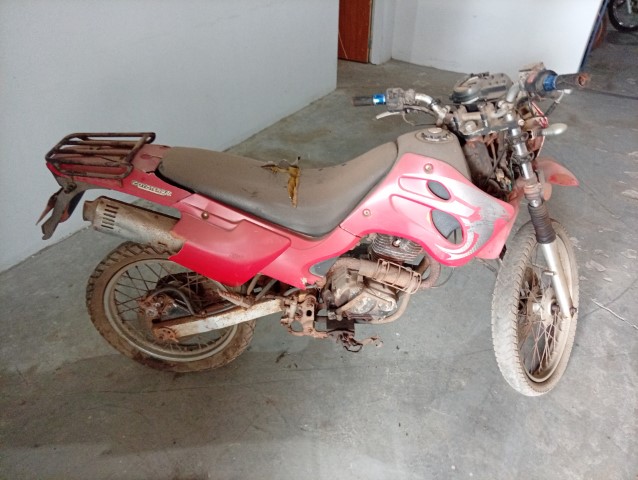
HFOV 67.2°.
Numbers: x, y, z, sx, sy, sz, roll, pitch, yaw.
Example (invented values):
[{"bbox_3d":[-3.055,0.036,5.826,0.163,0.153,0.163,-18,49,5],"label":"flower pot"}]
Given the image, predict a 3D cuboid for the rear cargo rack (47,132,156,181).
[{"bbox_3d":[-0.667,-0.262,1.488,0.265,0.085,0.250,0,30,0],"label":"rear cargo rack"}]

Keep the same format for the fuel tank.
[{"bbox_3d":[0.339,-0.251,1.499,0.280,0.220,0.270,0,30,0],"label":"fuel tank"}]

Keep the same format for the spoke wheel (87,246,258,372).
[{"bbox_3d":[-0.542,0.258,1.793,0.620,0.620,0.105,0,30,0],"label":"spoke wheel"}]

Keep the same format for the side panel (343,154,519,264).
[{"bbox_3d":[0.312,-0.084,1.429,0.495,0.350,0.125,0,30,0],"label":"side panel"}]

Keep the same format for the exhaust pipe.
[{"bbox_3d":[-0.541,-0.047,1.449,0.340,0.110,0.110,15,29,-8],"label":"exhaust pipe"}]

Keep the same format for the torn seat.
[{"bbox_3d":[-0.136,-0.183,1.538,0.750,0.270,0.260,0,30,0],"label":"torn seat"}]

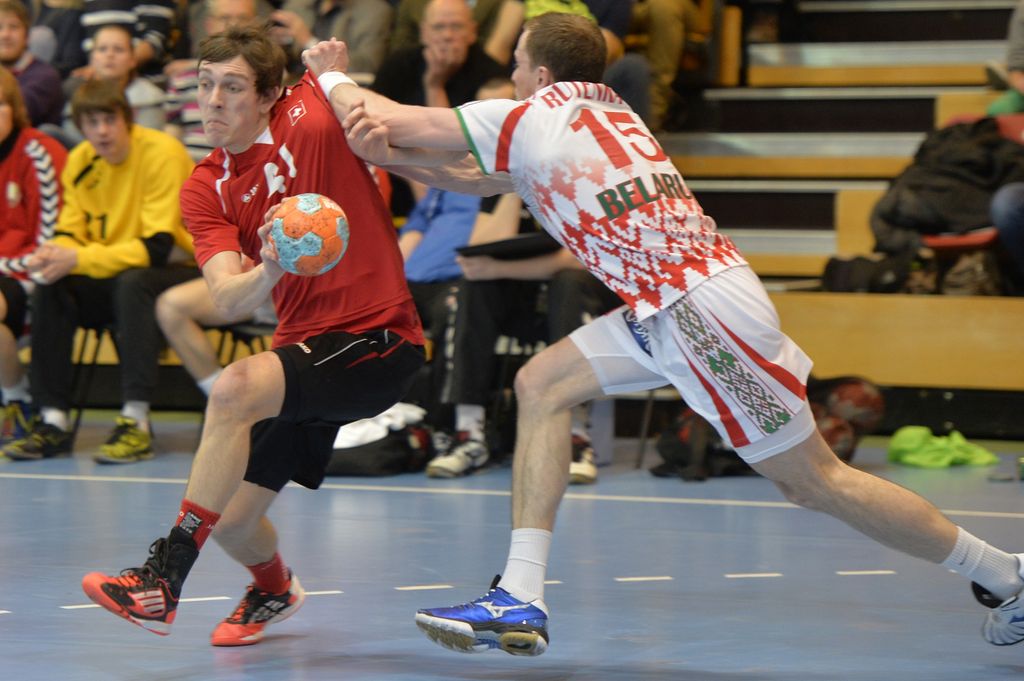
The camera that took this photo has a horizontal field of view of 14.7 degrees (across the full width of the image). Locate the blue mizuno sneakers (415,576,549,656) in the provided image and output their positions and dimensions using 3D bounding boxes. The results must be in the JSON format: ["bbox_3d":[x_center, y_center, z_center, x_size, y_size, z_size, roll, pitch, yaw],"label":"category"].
[{"bbox_3d":[-0.072,0.651,9.350,0.305,0.130,0.110,11,-3,-13],"label":"blue mizuno sneakers"}]

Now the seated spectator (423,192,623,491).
[{"bbox_3d":[0.032,-0.251,13.300,0.630,1.300,0.850,2,5,23],"label":"seated spectator"}]

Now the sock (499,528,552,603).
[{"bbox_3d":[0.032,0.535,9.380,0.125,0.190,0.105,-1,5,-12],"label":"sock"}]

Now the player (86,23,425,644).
[{"bbox_3d":[-0.610,-0.012,9.420,0.600,1.460,0.660,2,5,27],"label":"player"}]

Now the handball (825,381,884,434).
[{"bbox_3d":[1.169,0.226,13.500,0.187,0.187,0.187,0,5,0],"label":"handball"}]

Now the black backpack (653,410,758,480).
[{"bbox_3d":[0.632,0.340,13.000,0.380,0.250,0.300,2,5,22],"label":"black backpack"}]

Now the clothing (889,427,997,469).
[{"bbox_3d":[1.430,0.360,13.250,0.370,0.120,0.300,2,5,22],"label":"clothing"}]

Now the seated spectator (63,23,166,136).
[{"bbox_3d":[-1.536,-0.577,15.300,0.500,1.280,0.750,1,5,18],"label":"seated spectator"}]

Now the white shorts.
[{"bbox_3d":[0.429,0.057,9.450,0.480,0.460,0.400,2,5,28],"label":"white shorts"}]

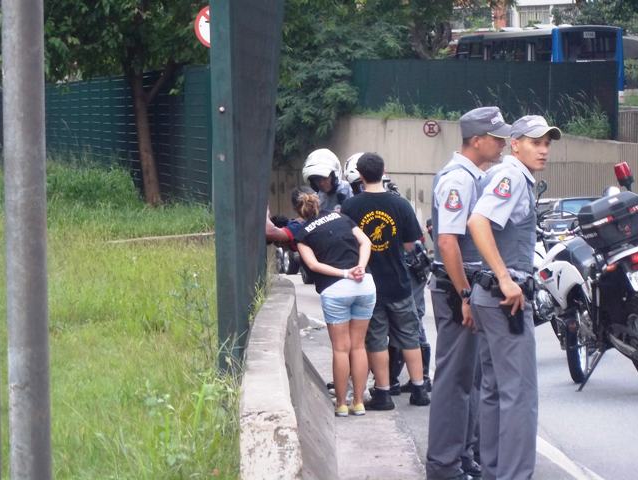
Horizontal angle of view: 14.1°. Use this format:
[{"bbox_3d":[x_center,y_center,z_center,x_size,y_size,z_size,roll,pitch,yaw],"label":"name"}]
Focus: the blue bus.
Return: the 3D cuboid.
[{"bbox_3d":[7.750,-5.950,93.300,2.500,3.200,11.800,-1,3,-13],"label":"blue bus"}]

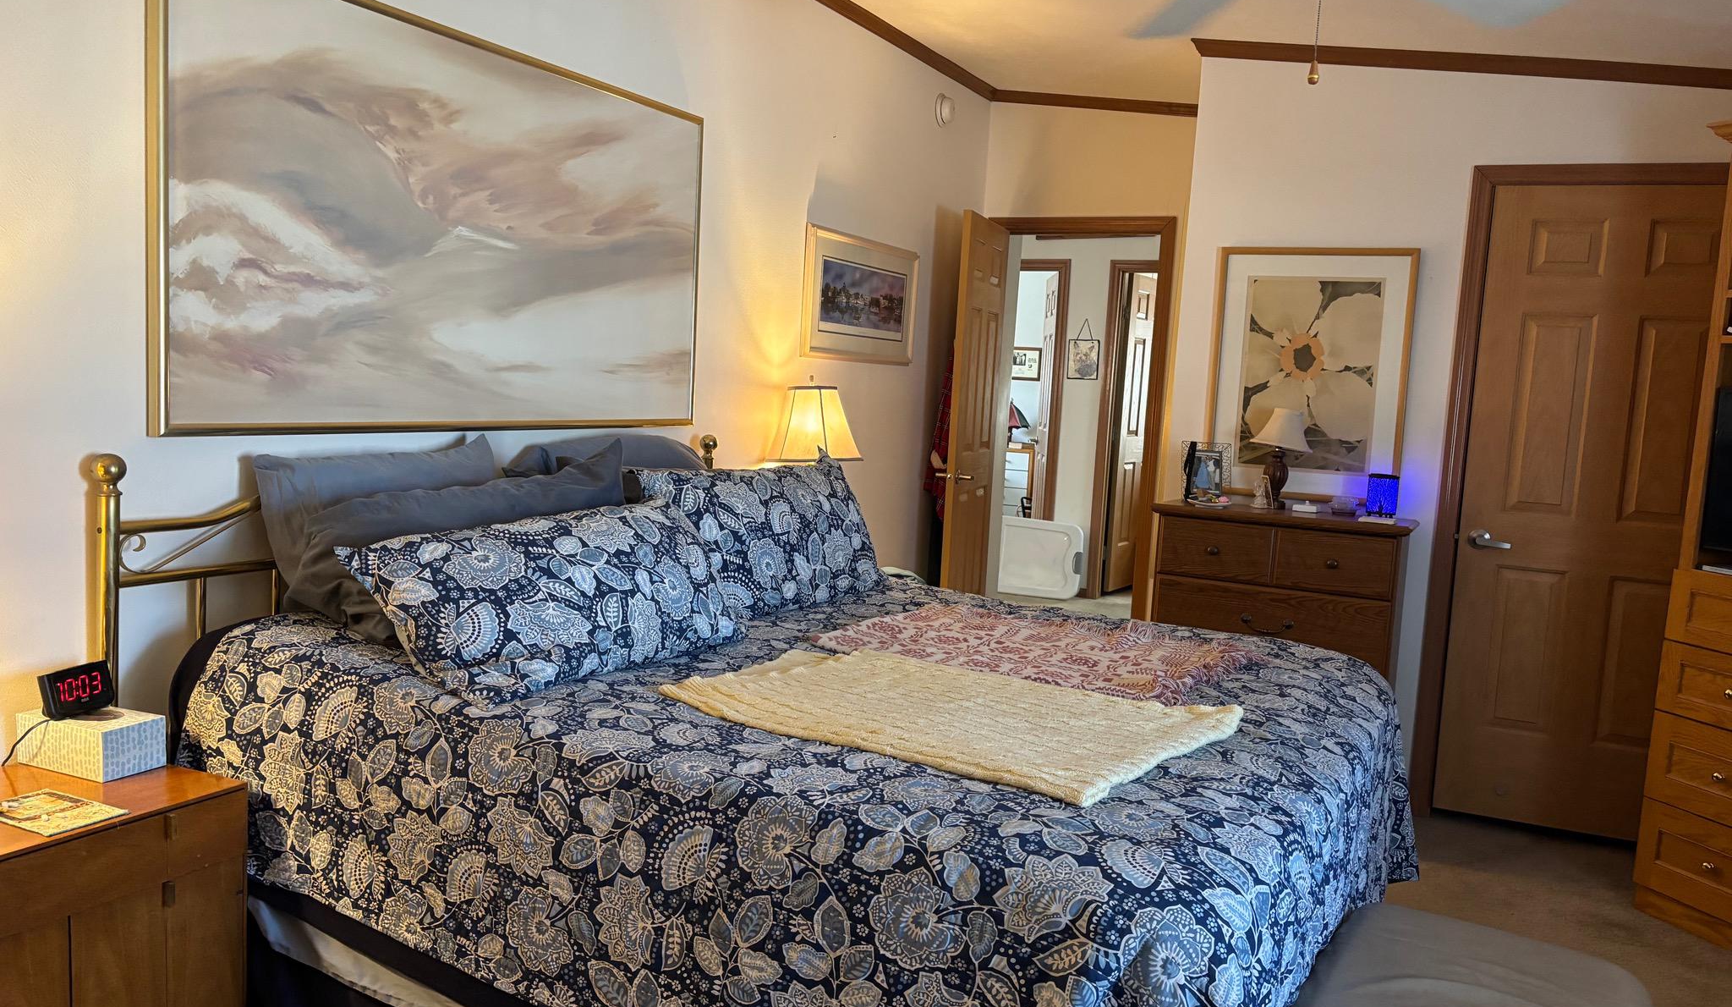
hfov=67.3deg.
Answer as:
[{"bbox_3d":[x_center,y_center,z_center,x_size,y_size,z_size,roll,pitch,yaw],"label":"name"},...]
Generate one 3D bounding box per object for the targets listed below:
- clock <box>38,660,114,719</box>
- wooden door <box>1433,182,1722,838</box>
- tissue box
[{"bbox_3d":[-1.394,0.326,2.297,0.052,0.083,0.122,5,6,18],"label":"clock"},{"bbox_3d":[2.287,0.038,4.072,0.765,2.030,0.045,6,6,27],"label":"wooden door"},{"bbox_3d":[-1.352,0.414,2.279,0.208,0.086,0.120,6,6,24],"label":"tissue box"}]

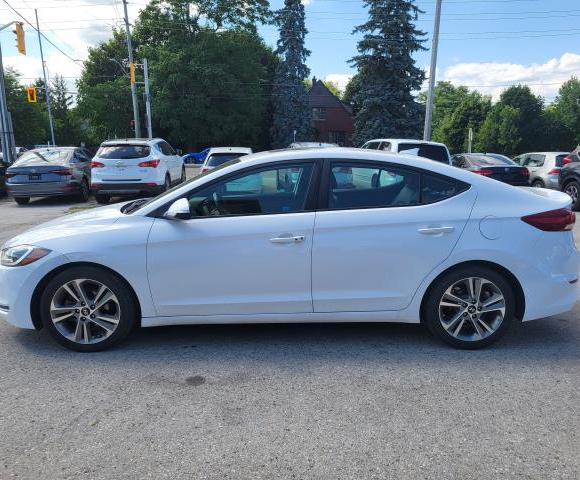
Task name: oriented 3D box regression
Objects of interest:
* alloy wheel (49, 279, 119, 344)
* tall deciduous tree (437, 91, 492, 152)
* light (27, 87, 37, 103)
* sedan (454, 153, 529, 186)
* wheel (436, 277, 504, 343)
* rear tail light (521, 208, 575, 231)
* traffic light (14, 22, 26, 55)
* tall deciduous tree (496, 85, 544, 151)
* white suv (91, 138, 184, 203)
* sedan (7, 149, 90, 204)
[{"bbox_3d":[-1.416,0.486,3.399,0.465,0.465,0.200,0,10,-1],"label":"alloy wheel"},{"bbox_3d":[16.890,-10.817,46.796,5.600,7.400,5.500,3,11,16],"label":"tall deciduous tree"},{"bbox_3d":[-19.408,-10.834,36.161,0.620,1.060,0.350,-3,11,-19],"label":"light"},{"bbox_3d":[6.336,-2.295,16.837,1.820,1.440,4.720,-1,10,-5],"label":"sedan"},{"bbox_3d":[1.283,0.477,3.462,0.465,0.465,0.200,0,10,-1],"label":"wheel"},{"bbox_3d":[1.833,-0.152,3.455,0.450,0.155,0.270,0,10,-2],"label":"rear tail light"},{"bbox_3d":[-10.064,-7.509,17.951,0.400,1.100,0.600,-2,11,-14],"label":"traffic light"},{"bbox_3d":[21.009,-10.395,43.845,4.600,7.600,4.600,0,10,0],"label":"tall deciduous tree"},{"bbox_3d":[-4.290,-2.076,14.237,1.880,1.690,4.690,0,10,-3],"label":"white suv"},{"bbox_3d":[-6.583,-1.991,14.330,1.800,1.460,4.680,0,10,-4],"label":"sedan"}]

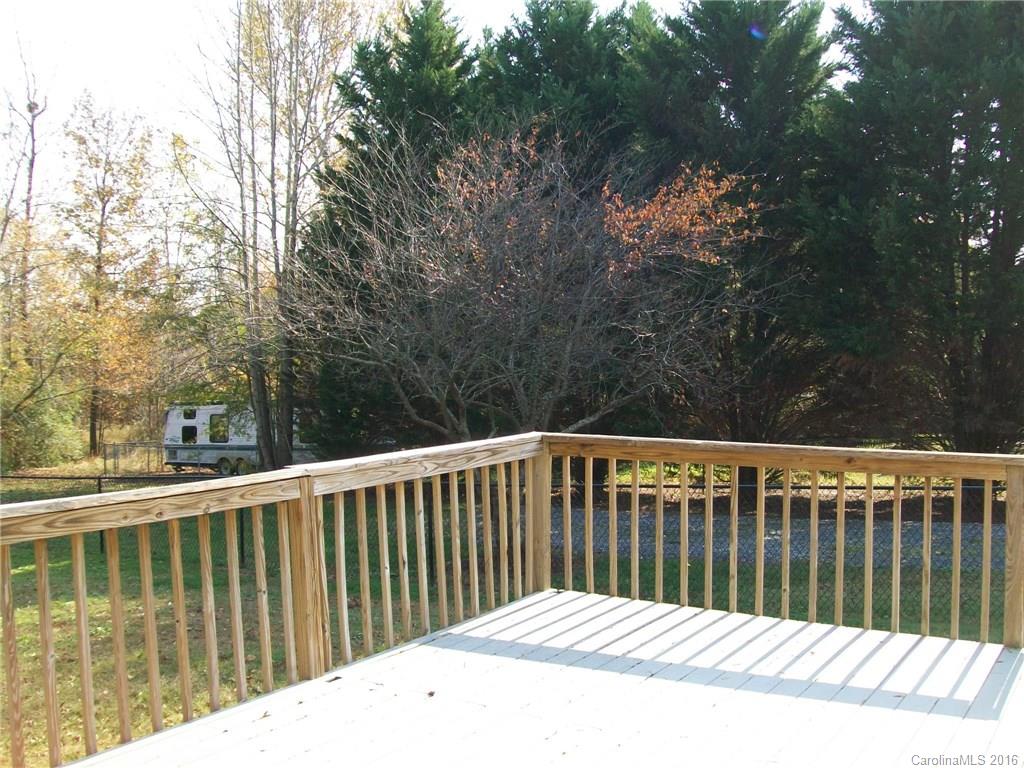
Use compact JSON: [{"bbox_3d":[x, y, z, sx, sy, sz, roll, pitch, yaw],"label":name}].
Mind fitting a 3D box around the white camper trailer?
[{"bbox_3d":[-10.450,2.200,43.600,7.000,2.850,2.440,-1,2,10],"label":"white camper trailer"}]

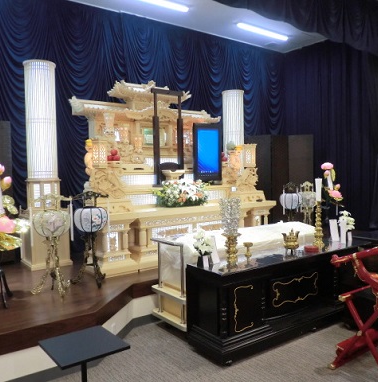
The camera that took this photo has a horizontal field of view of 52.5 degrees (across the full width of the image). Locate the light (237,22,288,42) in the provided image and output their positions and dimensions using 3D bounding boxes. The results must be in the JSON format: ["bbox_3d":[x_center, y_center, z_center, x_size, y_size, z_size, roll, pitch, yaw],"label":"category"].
[{"bbox_3d":[1.296,-2.684,6.570,1.260,0.090,0.110,-3,3,-35],"label":"light"}]

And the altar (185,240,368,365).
[{"bbox_3d":[0.946,0.956,3.713,2.020,0.700,0.520,-3,3,-35],"label":"altar"}]

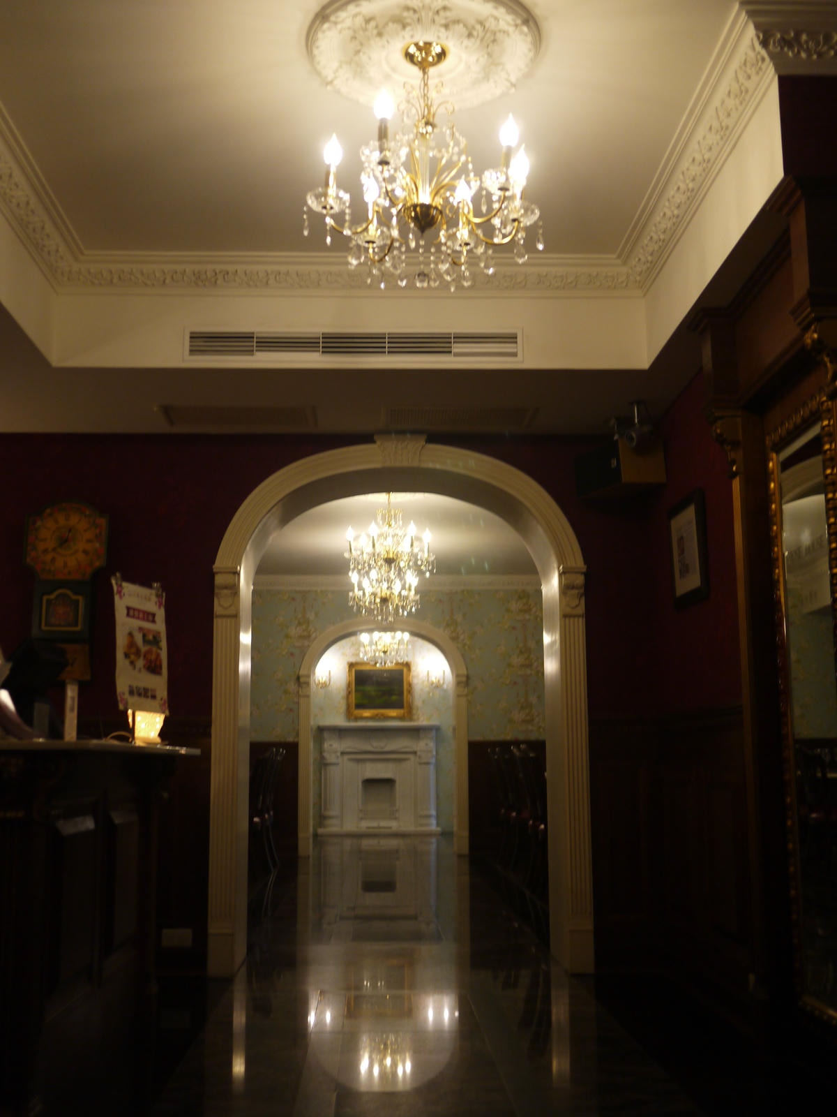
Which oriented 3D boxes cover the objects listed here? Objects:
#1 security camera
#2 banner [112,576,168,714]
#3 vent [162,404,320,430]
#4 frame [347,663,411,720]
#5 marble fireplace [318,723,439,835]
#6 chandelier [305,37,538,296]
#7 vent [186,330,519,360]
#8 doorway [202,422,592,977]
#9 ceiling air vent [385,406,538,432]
[{"bbox_3d":[0.949,-0.598,5.666,0.130,0.200,0.160,-8,-11,39],"label":"security camera"},{"bbox_3d":[-1.047,0.337,4.881,0.050,0.492,0.288,-5,-10,27],"label":"banner"},{"bbox_3d":[-0.817,-0.644,5.936,0.698,0.030,0.398,0,-9,-2],"label":"vent"},{"bbox_3d":[-0.525,1.800,17.529,0.870,0.771,0.070,0,-9,-2],"label":"frame"},{"bbox_3d":[-0.532,2.930,17.226,1.607,1.445,0.349,0,-9,-2],"label":"marble fireplace"},{"bbox_3d":[0.015,-1.094,3.583,0.645,0.711,0.645,0,-9,-2],"label":"chandelier"},{"bbox_3d":[-0.263,-0.863,5.228,1.357,0.128,0.040,0,-9,-2],"label":"vent"},{"bbox_3d":[-0.093,0.690,6.330,1.780,2.522,0.608,0,-9,-2],"label":"doorway"},{"bbox_3d":[0.188,-0.643,5.981,0.698,0.030,0.398,0,-9,-2],"label":"ceiling air vent"}]

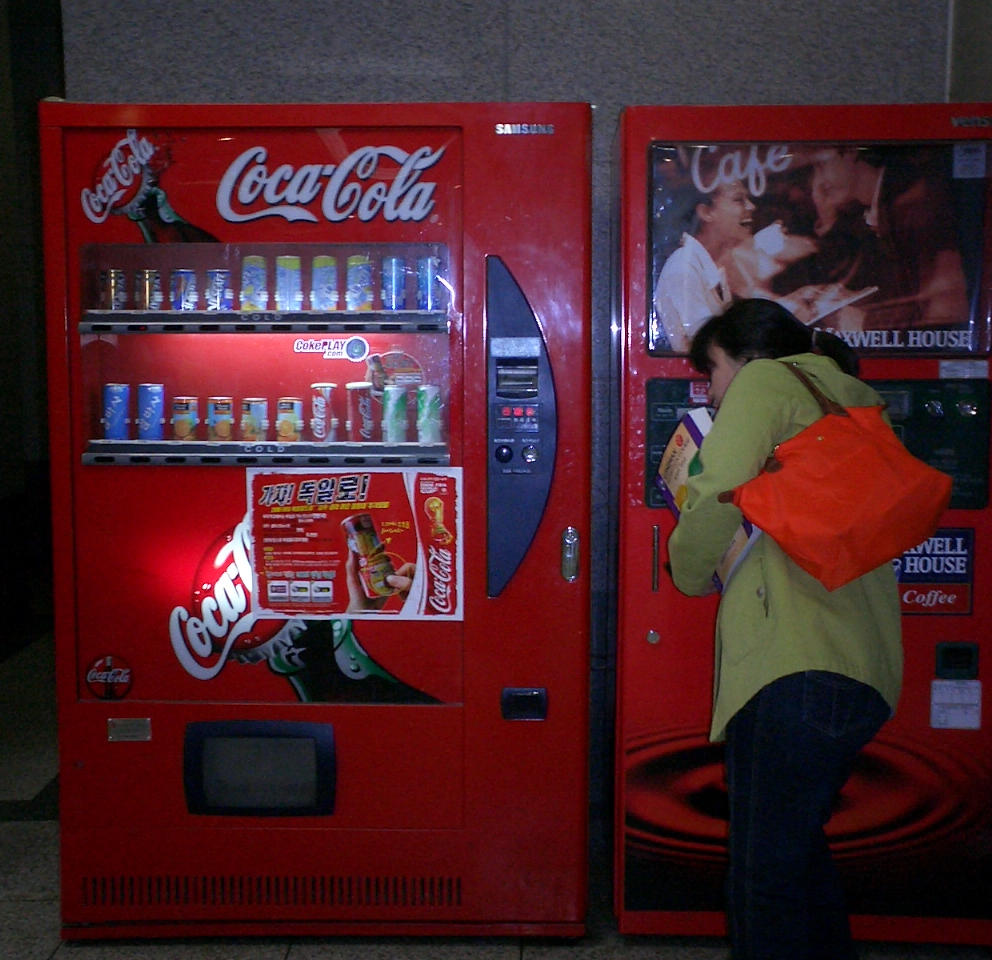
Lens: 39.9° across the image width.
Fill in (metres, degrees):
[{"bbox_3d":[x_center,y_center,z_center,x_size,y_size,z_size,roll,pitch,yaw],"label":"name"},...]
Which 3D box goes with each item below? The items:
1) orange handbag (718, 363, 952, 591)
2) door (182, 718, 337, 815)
[{"bbox_3d":[0.564,-0.020,2.350,0.370,0.370,0.170,-25,3,-3],"label":"orange handbag"},{"bbox_3d":[-0.518,0.635,3.012,0.335,0.217,0.050,0,5,0],"label":"door"}]

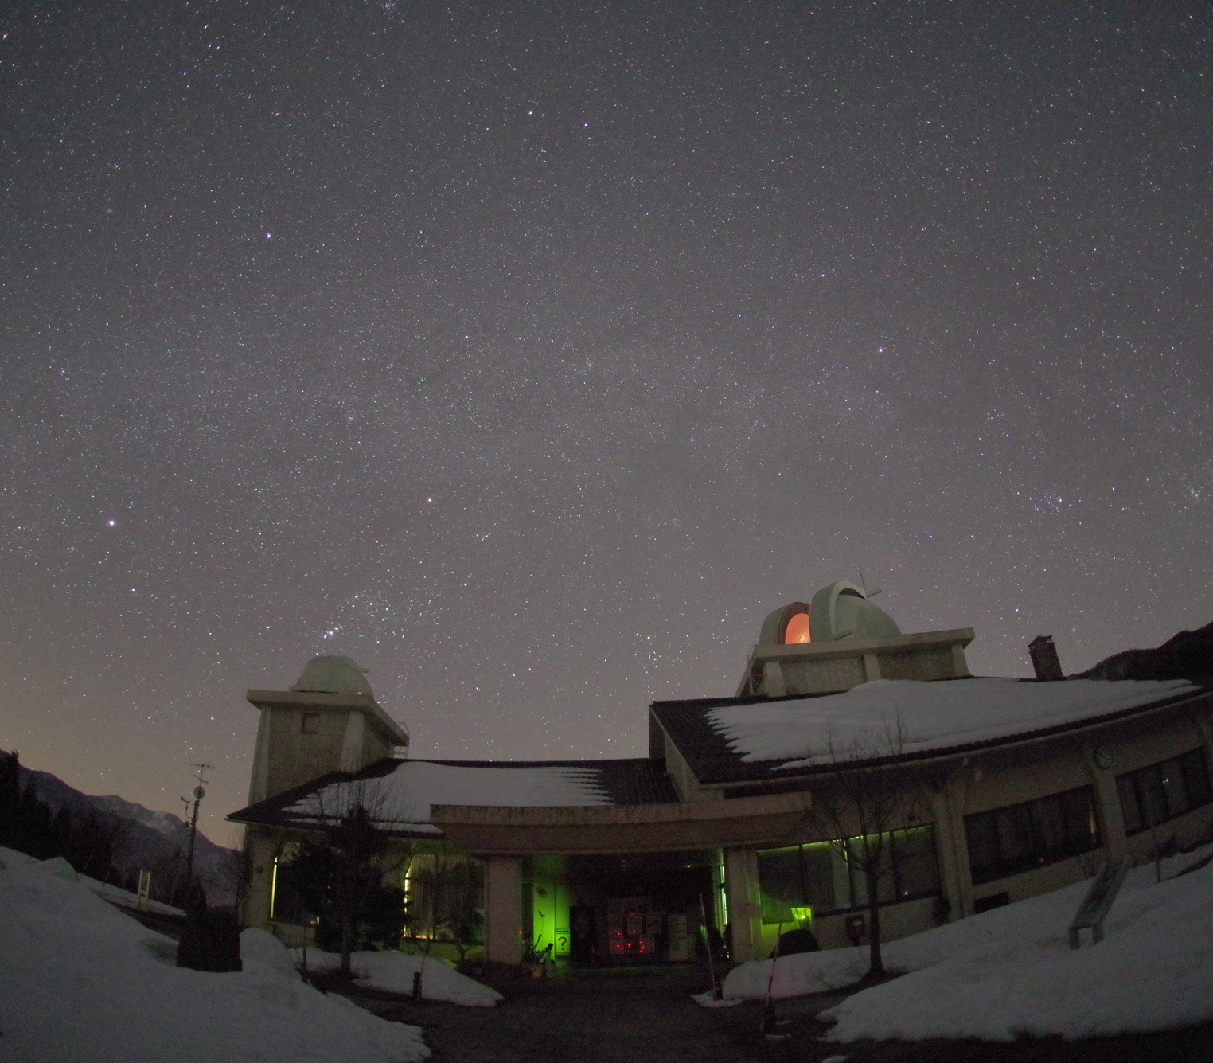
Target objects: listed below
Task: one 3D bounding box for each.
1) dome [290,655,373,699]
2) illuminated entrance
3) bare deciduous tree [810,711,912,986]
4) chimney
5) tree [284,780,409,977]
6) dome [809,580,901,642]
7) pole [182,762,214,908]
[{"bbox_3d":[-11.109,5.999,27.000,3.300,1.650,3.300,0,-29,0],"label":"dome"},{"bbox_3d":[0.531,12.406,21.800,6.300,3.200,2.500,0,-29,0],"label":"illuminated entrance"},{"bbox_3d":[6.783,8.299,18.000,2.700,6.400,2.700,0,-29,0],"label":"bare deciduous tree"},{"bbox_3d":[18.553,5.329,28.000,1.000,1.750,1.000,0,-29,0],"label":"chimney"},{"bbox_3d":[-7.171,9.484,18.500,3.300,4.900,3.200,0,-29,0],"label":"tree"},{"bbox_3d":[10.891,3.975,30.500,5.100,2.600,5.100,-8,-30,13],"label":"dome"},{"bbox_3d":[-18.472,13.698,30.000,1.200,6.100,0.900,0,-29,0],"label":"pole"}]

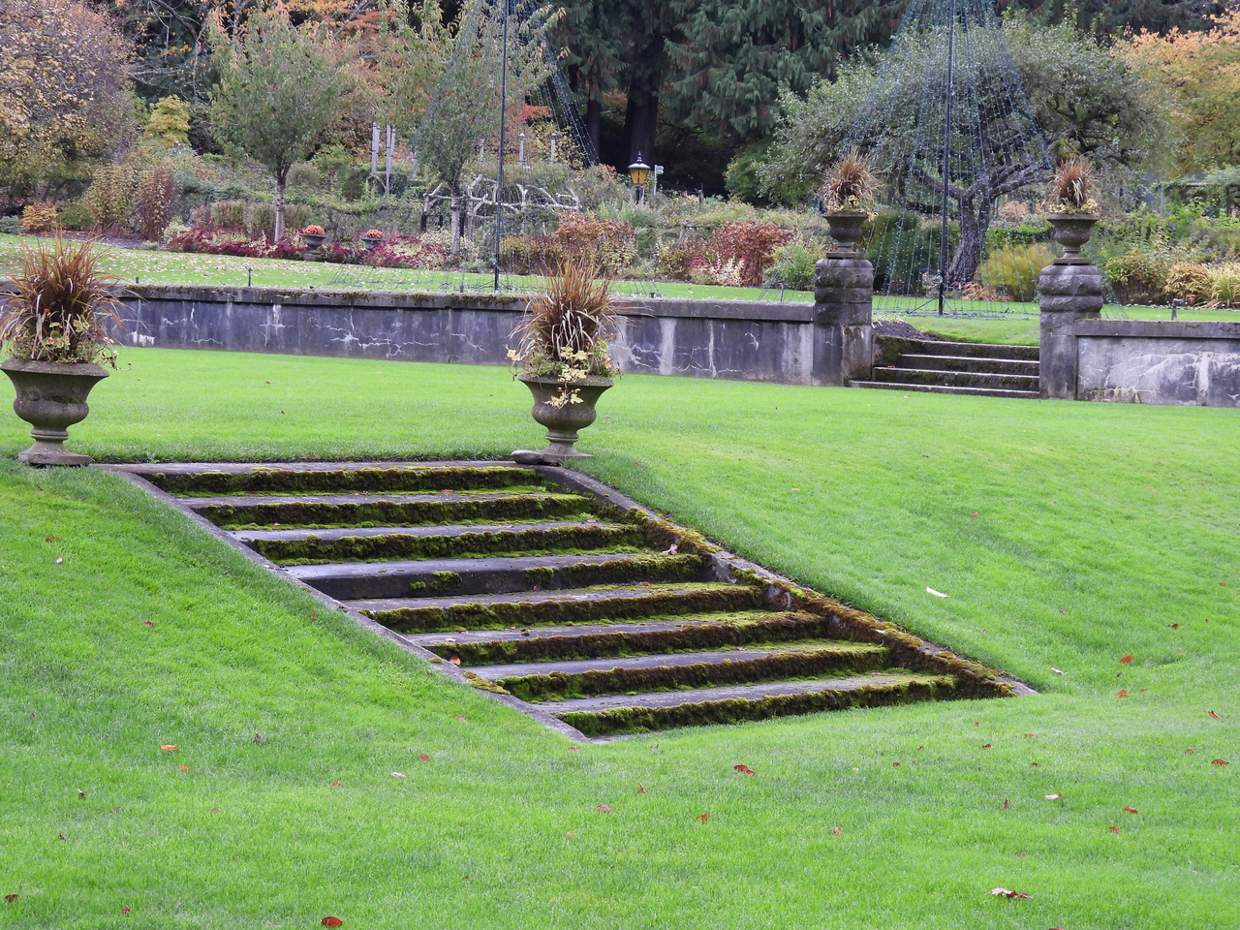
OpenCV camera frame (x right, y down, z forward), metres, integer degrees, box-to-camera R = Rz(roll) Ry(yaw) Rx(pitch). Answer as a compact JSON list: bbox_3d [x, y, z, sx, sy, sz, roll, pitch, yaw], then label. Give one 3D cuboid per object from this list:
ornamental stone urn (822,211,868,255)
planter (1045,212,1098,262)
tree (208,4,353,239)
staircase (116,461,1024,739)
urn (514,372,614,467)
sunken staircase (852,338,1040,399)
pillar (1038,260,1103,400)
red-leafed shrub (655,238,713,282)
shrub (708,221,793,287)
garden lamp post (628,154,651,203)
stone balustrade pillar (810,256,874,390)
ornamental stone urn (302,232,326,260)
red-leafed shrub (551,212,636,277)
[{"bbox_3d":[2.696,-2.760,34.300,0.560,0.550,0.560,1,4,0],"label":"ornamental stone urn"},{"bbox_3d":[5.519,-2.748,34.900,0.630,0.610,0.630,1,3,0],"label":"planter"},{"bbox_3d":[-7.773,-7.750,65.600,3.149,5.455,3.060,2,3,0],"label":"tree"},{"bbox_3d":[-0.293,0.603,15.152,3.703,0.989,3.346,5,4,45],"label":"staircase"},{"bbox_3d":[-0.372,-0.313,19.500,0.650,0.610,0.650,1,3,0],"label":"urn"},{"bbox_3d":[4.371,-1.130,34.192,2.919,0.603,1.597,5,4,45],"label":"sunken staircase"},{"bbox_3d":[5.498,-1.610,34.900,0.550,1.630,0.550,-1,4,-41],"label":"pillar"},{"bbox_3d":[1.147,-3.647,51.004,1.034,0.759,0.800,2,3,0],"label":"red-leafed shrub"},{"bbox_3d":[2.279,-3.672,49.938,1.486,1.165,1.200,2,3,0],"label":"shrub"},{"bbox_3d":[0.430,-5.523,62.000,0.480,2.450,0.480,-1,4,-41],"label":"garden lamp post"},{"bbox_3d":[2.728,-1.731,34.877,0.512,1.542,0.512,5,4,45],"label":"stone balustrade pillar"},{"bbox_3d":[-6.517,-4.640,61.008,0.532,0.578,0.532,2,3,0],"label":"ornamental stone urn"},{"bbox_3d":[-0.483,-4.017,52.000,1.400,1.200,1.550,-1,4,-41],"label":"red-leafed shrub"}]

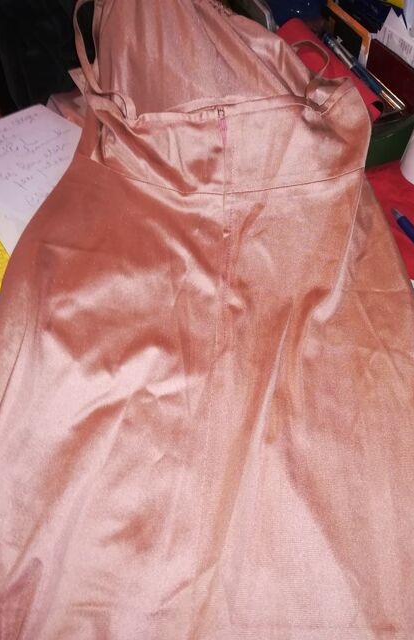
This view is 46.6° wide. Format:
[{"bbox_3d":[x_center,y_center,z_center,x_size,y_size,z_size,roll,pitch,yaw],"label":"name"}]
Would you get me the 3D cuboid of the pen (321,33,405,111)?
[{"bbox_3d":[0.186,-0.300,0.578,0.012,0.012,0.147,-24,65,-16],"label":"pen"}]

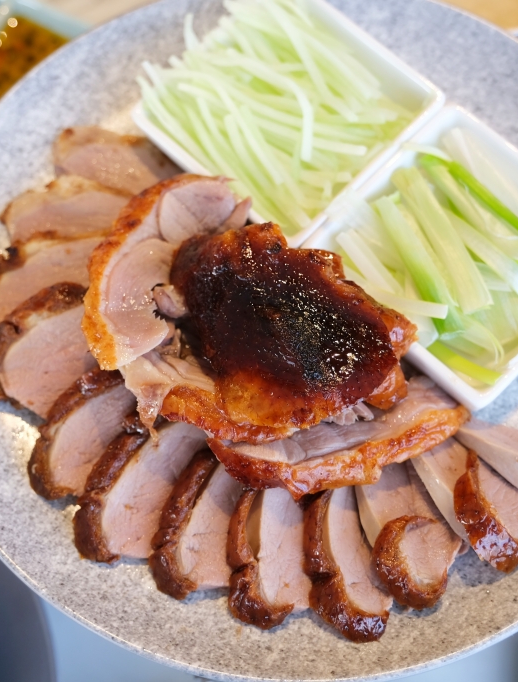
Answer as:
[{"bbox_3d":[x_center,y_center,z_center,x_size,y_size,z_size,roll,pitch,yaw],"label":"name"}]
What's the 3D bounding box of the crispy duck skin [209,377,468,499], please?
[{"bbox_3d":[0.029,0.034,0.376,0.093,0.025,0.040,-14,67,-5],"label":"crispy duck skin"}]

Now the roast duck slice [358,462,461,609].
[{"bbox_3d":[0.053,0.069,0.368,0.032,0.021,0.056,-21,68,-8],"label":"roast duck slice"}]

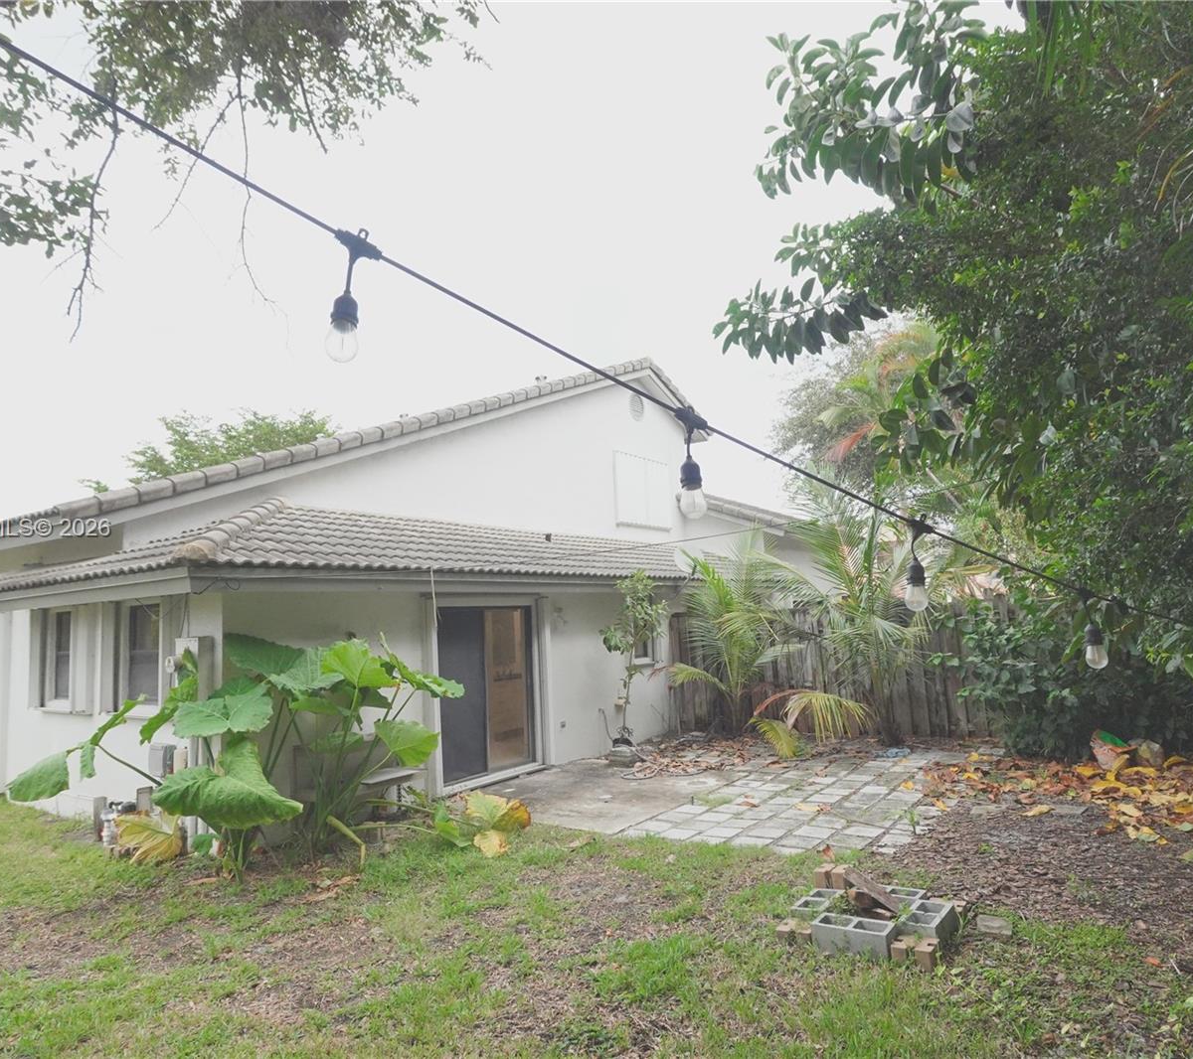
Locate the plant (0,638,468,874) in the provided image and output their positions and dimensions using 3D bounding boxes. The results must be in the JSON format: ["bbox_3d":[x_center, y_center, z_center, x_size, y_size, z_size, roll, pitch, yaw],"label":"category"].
[{"bbox_3d":[-2.939,1.821,6.536,3.400,1.860,1.700,-3,-6,0],"label":"plant"}]

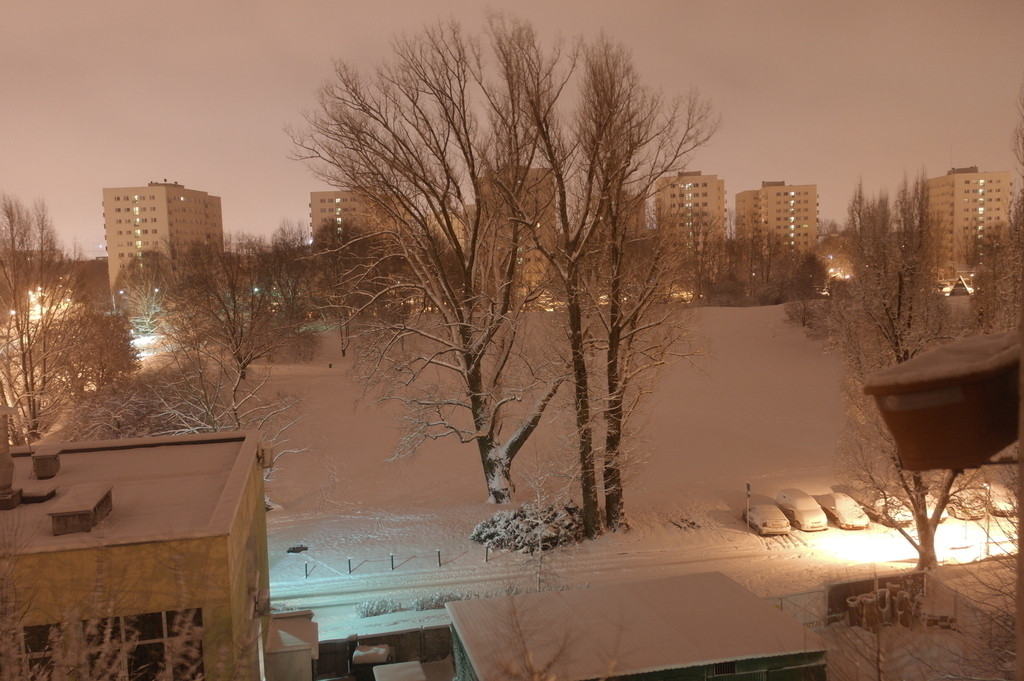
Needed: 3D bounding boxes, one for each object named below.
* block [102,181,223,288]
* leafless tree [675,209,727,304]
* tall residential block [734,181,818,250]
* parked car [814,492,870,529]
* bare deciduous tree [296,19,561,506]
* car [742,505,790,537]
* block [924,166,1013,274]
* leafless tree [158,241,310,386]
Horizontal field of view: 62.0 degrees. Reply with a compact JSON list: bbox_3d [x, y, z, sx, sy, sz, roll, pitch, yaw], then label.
[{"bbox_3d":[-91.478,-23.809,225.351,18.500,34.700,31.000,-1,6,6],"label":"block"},{"bbox_3d":[39.127,-17.370,177.257,10.800,19.800,10.000,-2,5,0],"label":"leafless tree"},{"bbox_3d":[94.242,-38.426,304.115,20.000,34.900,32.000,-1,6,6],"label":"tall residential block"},{"bbox_3d":[20.401,10.431,52.697,1.730,1.500,4.150,-2,6,-3],"label":"parked car"},{"bbox_3d":[-5.435,-4.715,56.795,18.200,32.000,15.000,-2,5,0],"label":"bare deciduous tree"},{"bbox_3d":[15.456,10.686,51.804,1.680,1.440,4.200,-2,6,-3],"label":"car"},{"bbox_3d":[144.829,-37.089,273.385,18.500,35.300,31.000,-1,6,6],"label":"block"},{"bbox_3d":[-37.384,-4.252,114.519,19.300,19.400,17.000,-2,5,0],"label":"leafless tree"}]

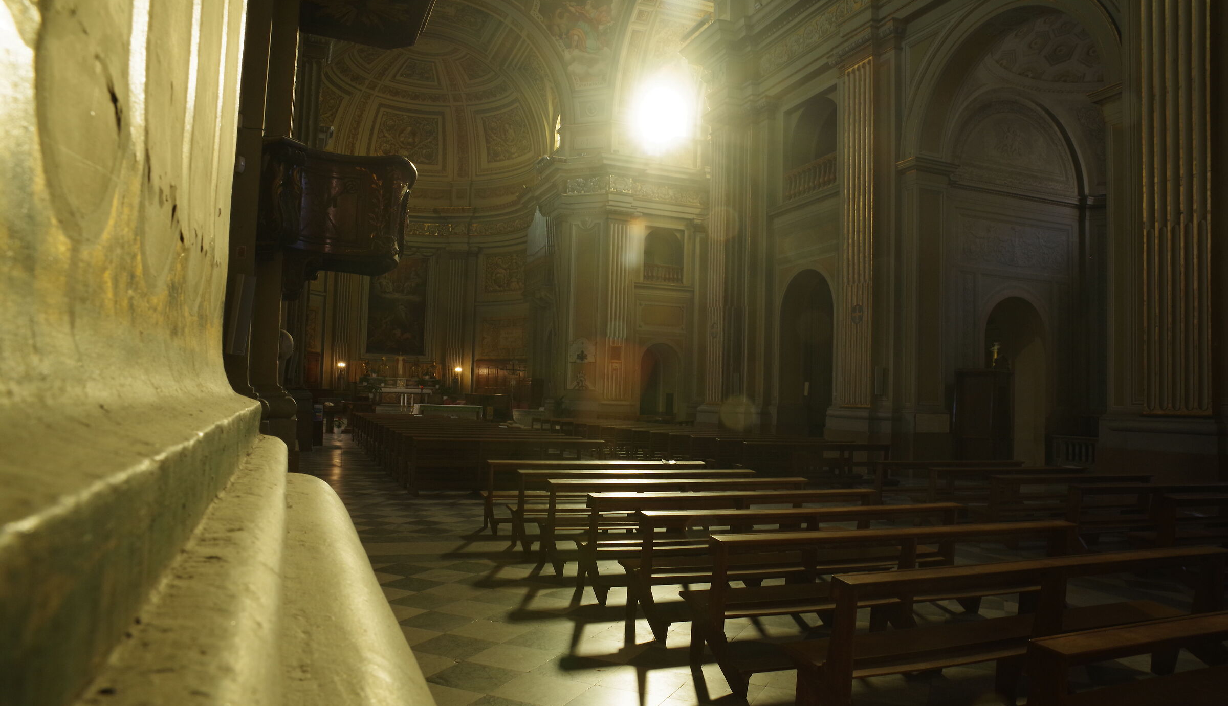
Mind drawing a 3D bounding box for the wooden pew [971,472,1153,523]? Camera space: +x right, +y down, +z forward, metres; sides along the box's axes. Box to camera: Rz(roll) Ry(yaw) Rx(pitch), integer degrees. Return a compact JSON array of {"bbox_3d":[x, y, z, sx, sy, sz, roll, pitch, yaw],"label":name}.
[{"bbox_3d":[6.156,2.071,10.946,3.089,0.880,0.836,3,-3,-22],"label":"wooden pew"}]

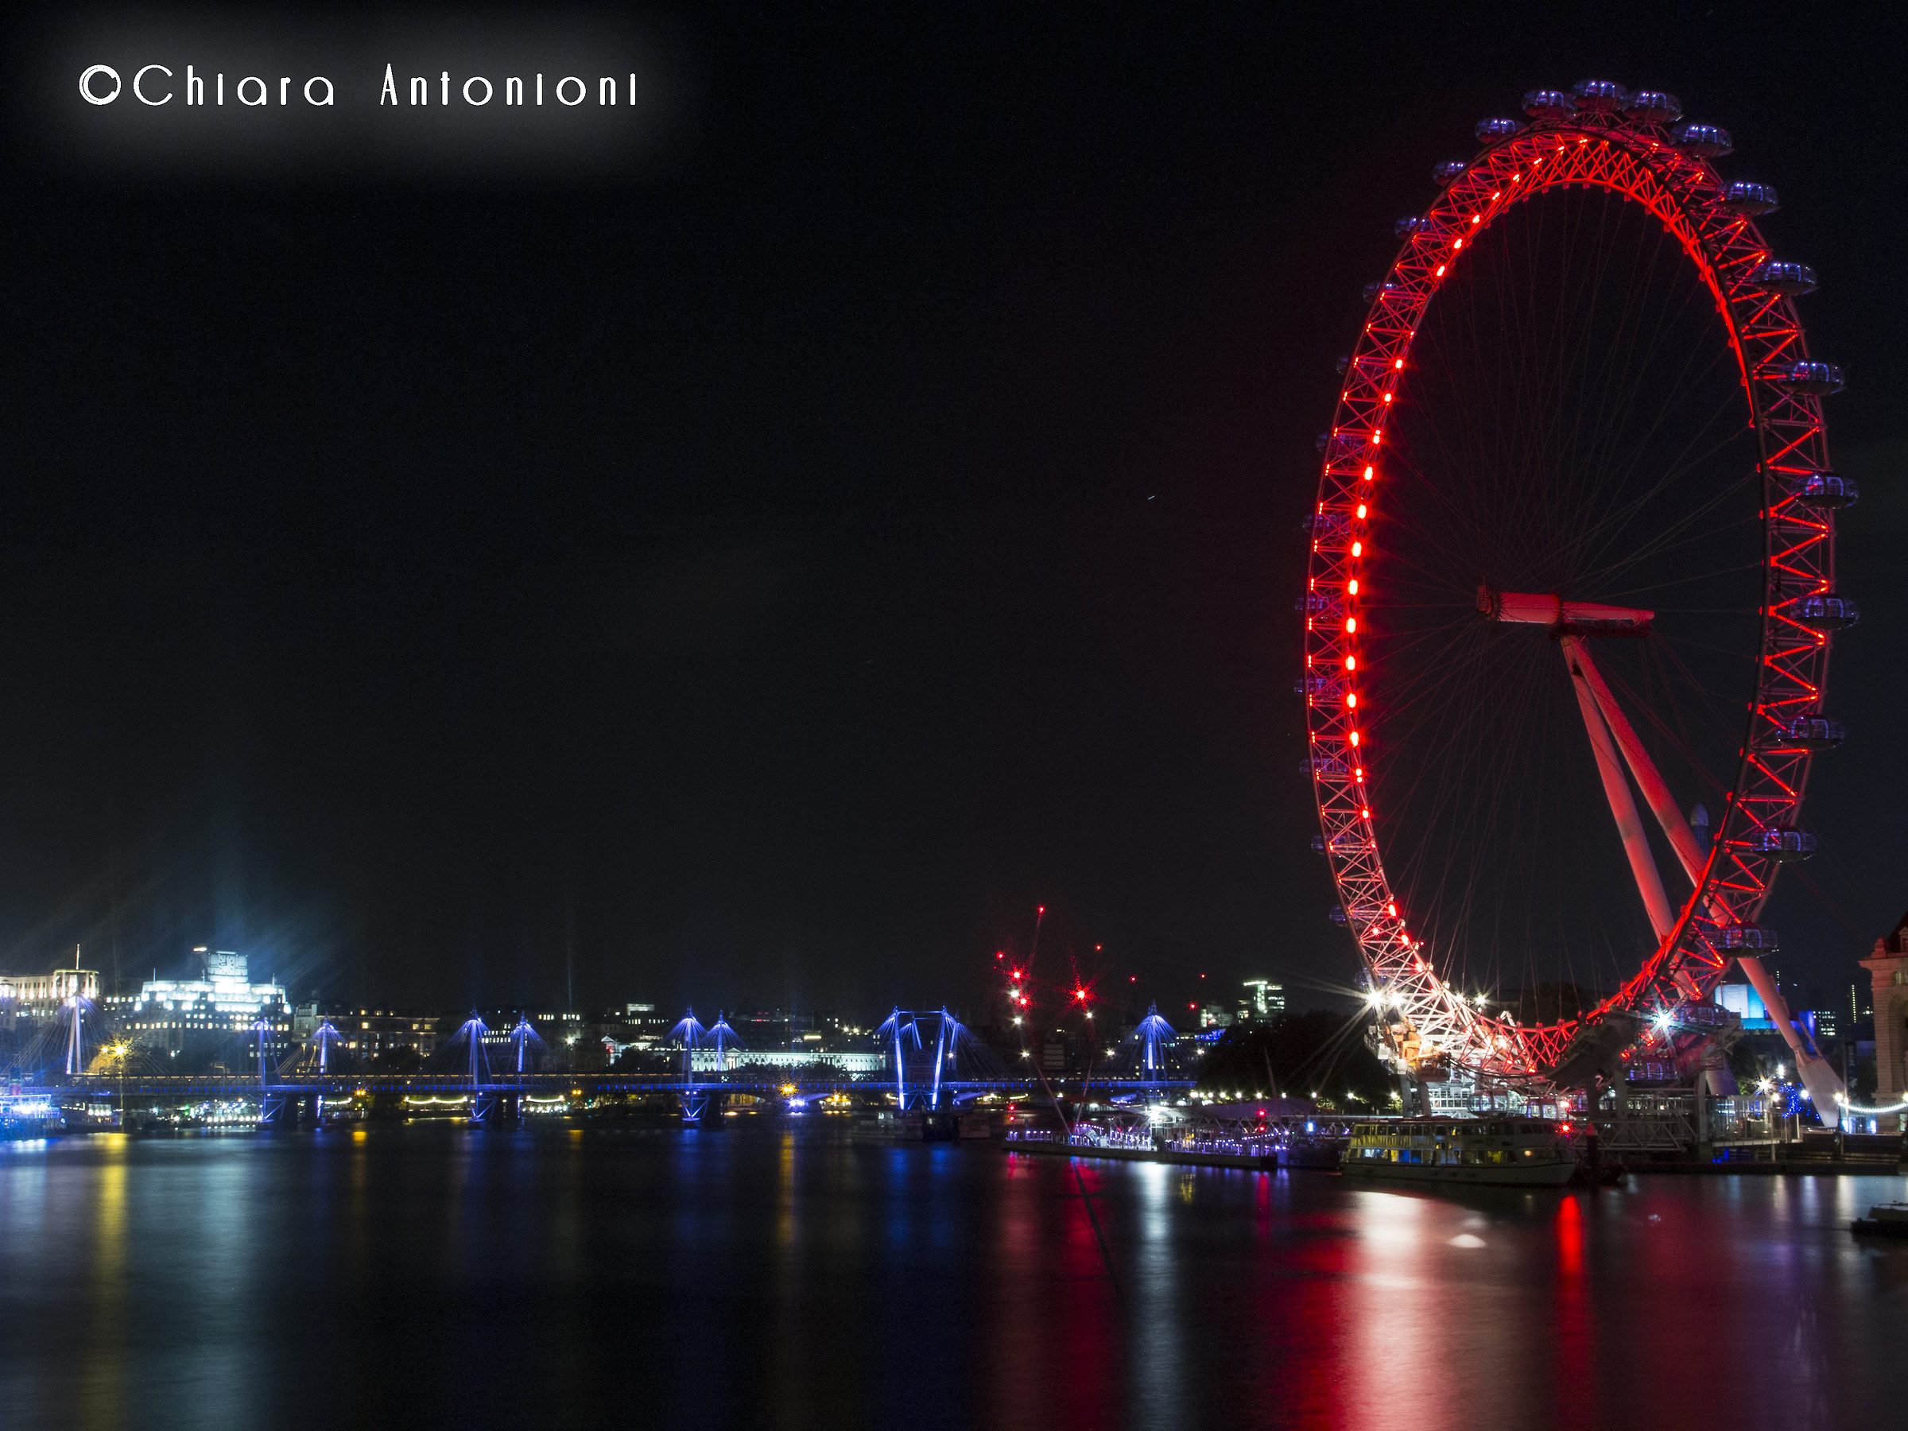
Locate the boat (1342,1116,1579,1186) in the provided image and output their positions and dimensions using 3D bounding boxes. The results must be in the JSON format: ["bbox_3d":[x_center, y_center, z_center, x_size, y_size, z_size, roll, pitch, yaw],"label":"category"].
[{"bbox_3d":[52.220,44.520,248.910,7.500,7.000,37.000,3,-9,-19],"label":"boat"}]

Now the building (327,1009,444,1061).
[{"bbox_3d":[-236.980,139.770,994.850,48.000,38.000,22.000,7,-12,-39],"label":"building"}]

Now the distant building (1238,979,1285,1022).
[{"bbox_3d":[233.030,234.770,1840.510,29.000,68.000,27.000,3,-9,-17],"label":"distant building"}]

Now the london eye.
[{"bbox_3d":[87.600,-12.650,316.660,42.000,134.000,133.000,2,-9,-16],"label":"london eye"}]

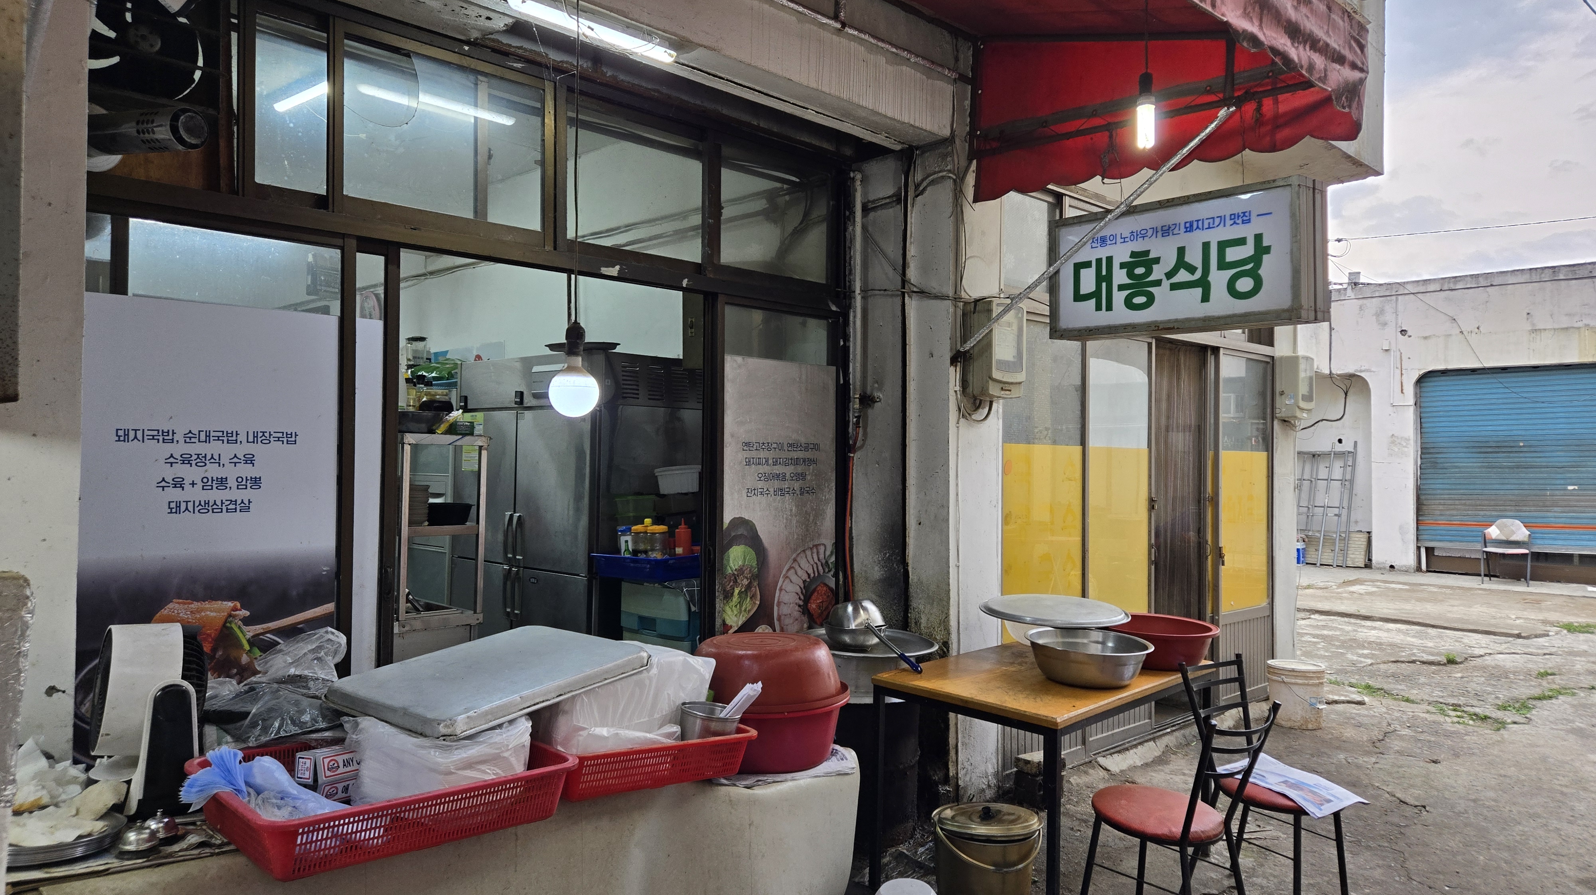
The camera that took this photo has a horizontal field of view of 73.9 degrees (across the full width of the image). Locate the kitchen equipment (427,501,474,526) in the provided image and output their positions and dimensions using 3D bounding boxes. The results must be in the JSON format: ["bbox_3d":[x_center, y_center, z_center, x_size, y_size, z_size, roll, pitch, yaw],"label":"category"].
[{"bbox_3d":[-1.428,0.268,4.300,0.230,0.100,0.230,1,-1,-18],"label":"kitchen equipment"}]

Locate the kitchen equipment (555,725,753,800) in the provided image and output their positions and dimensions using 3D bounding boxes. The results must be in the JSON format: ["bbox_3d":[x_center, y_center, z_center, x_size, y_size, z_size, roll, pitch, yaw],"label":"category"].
[{"bbox_3d":[-0.406,0.777,2.722,0.505,0.105,0.370,1,-1,-26],"label":"kitchen equipment"}]

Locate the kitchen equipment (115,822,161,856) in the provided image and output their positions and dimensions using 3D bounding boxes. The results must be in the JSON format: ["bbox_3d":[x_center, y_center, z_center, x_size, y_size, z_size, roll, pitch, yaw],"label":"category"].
[{"bbox_3d":[-1.331,0.788,2.139,0.087,0.064,0.087,1,-1,-32],"label":"kitchen equipment"}]

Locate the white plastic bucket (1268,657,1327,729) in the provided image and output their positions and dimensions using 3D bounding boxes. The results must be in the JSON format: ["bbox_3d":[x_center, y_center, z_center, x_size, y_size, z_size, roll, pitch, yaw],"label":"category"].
[{"bbox_3d":[2.788,1.382,5.920,0.322,0.335,0.322,0,-1,25],"label":"white plastic bucket"}]

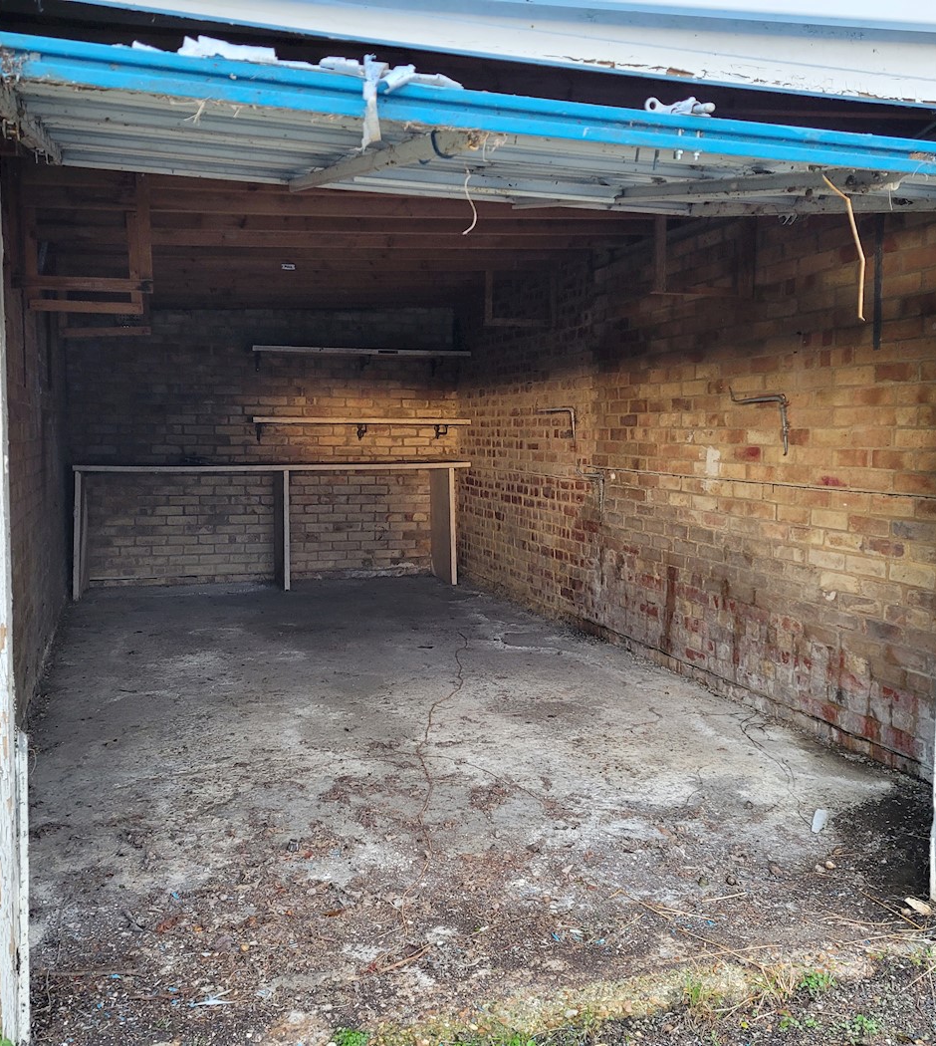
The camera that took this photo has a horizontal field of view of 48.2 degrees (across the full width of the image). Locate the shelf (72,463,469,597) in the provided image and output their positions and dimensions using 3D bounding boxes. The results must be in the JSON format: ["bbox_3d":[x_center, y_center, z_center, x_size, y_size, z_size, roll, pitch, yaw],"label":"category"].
[{"bbox_3d":[-1.430,0.024,7.933,2.872,0.932,0.576,-1,5,-17],"label":"shelf"}]

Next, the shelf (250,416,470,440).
[{"bbox_3d":[-0.836,-0.729,8.180,1.690,0.184,0.333,-1,5,-17],"label":"shelf"}]

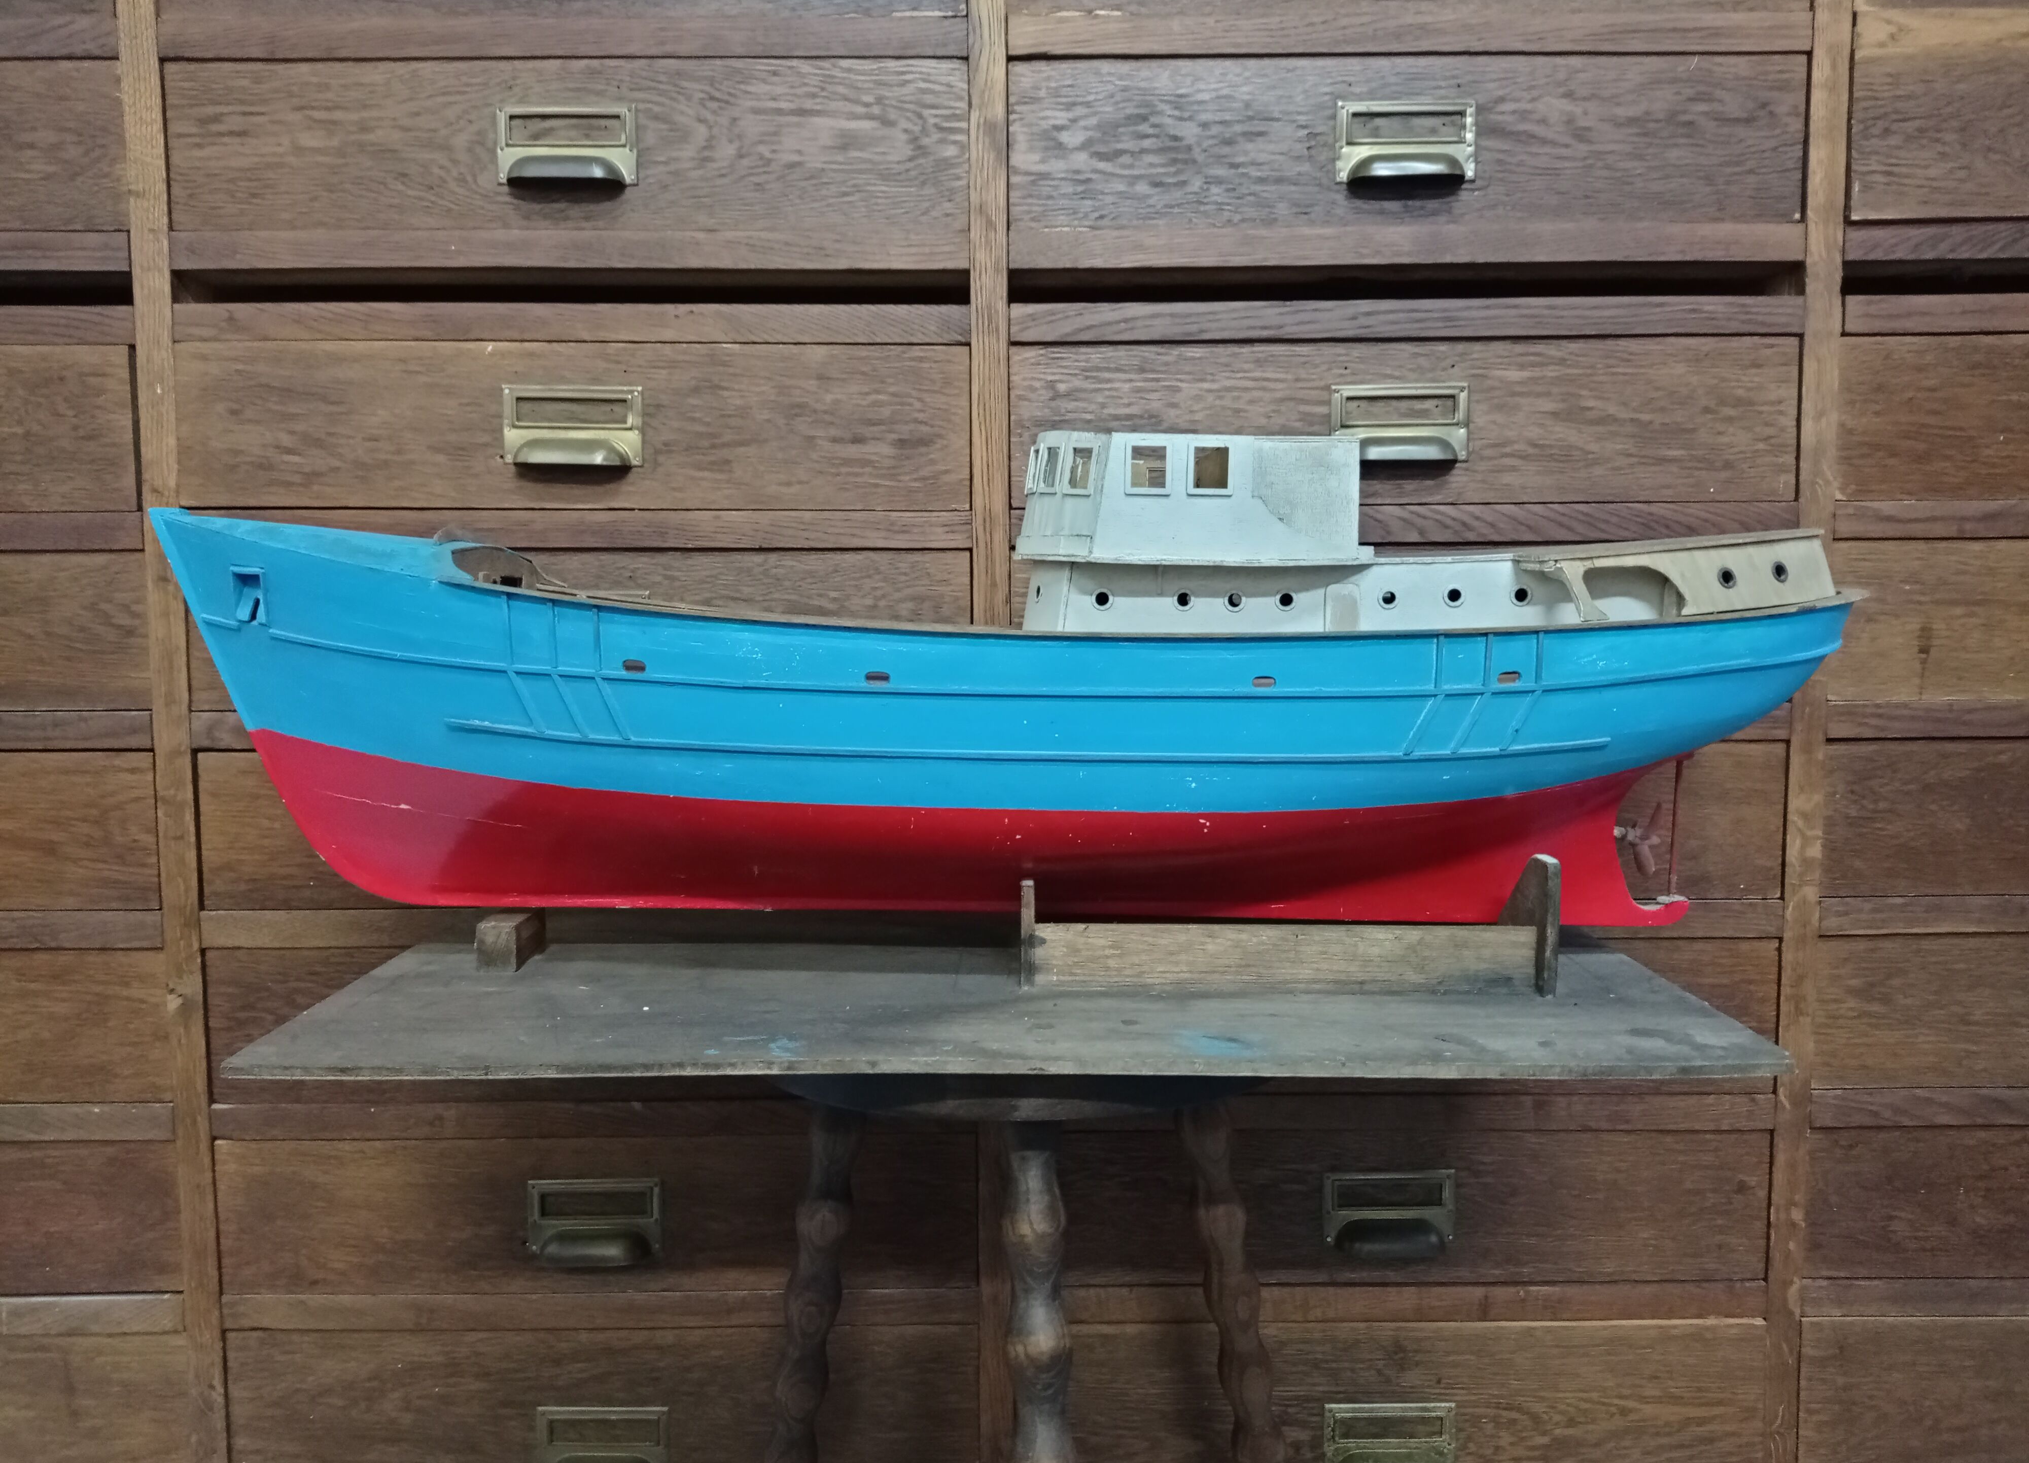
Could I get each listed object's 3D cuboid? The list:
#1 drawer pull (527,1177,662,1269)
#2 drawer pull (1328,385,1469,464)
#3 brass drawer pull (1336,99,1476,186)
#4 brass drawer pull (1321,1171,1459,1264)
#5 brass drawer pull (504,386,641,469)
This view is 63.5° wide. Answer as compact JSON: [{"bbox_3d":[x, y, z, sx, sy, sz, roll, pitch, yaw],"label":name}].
[{"bbox_3d":[-0.292,0.340,1.132,0.092,0.053,0.021,0,5,0],"label":"drawer pull"},{"bbox_3d":[0.258,-0.204,1.088,0.092,0.053,0.021,0,5,0],"label":"drawer pull"},{"bbox_3d":[0.259,-0.387,1.072,0.092,0.053,0.021,0,5,0],"label":"brass drawer pull"},{"bbox_3d":[0.262,0.334,1.135,0.092,0.053,0.021,0,5,0],"label":"brass drawer pull"},{"bbox_3d":[-0.295,-0.202,1.085,0.092,0.053,0.021,0,5,0],"label":"brass drawer pull"}]

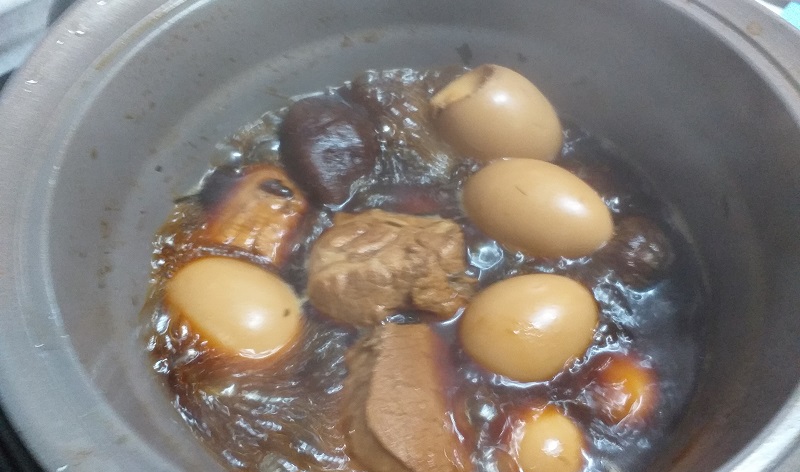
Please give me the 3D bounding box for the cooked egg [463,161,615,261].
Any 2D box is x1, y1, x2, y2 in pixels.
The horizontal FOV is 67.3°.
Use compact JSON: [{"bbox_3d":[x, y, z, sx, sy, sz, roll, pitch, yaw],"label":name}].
[{"bbox_3d":[0.050,-0.008,0.221,0.057,0.042,0.042,24,62,17],"label":"cooked egg"}]

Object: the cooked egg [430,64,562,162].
[{"bbox_3d":[0.038,-0.044,0.239,0.056,0.043,0.043,36,65,23],"label":"cooked egg"}]

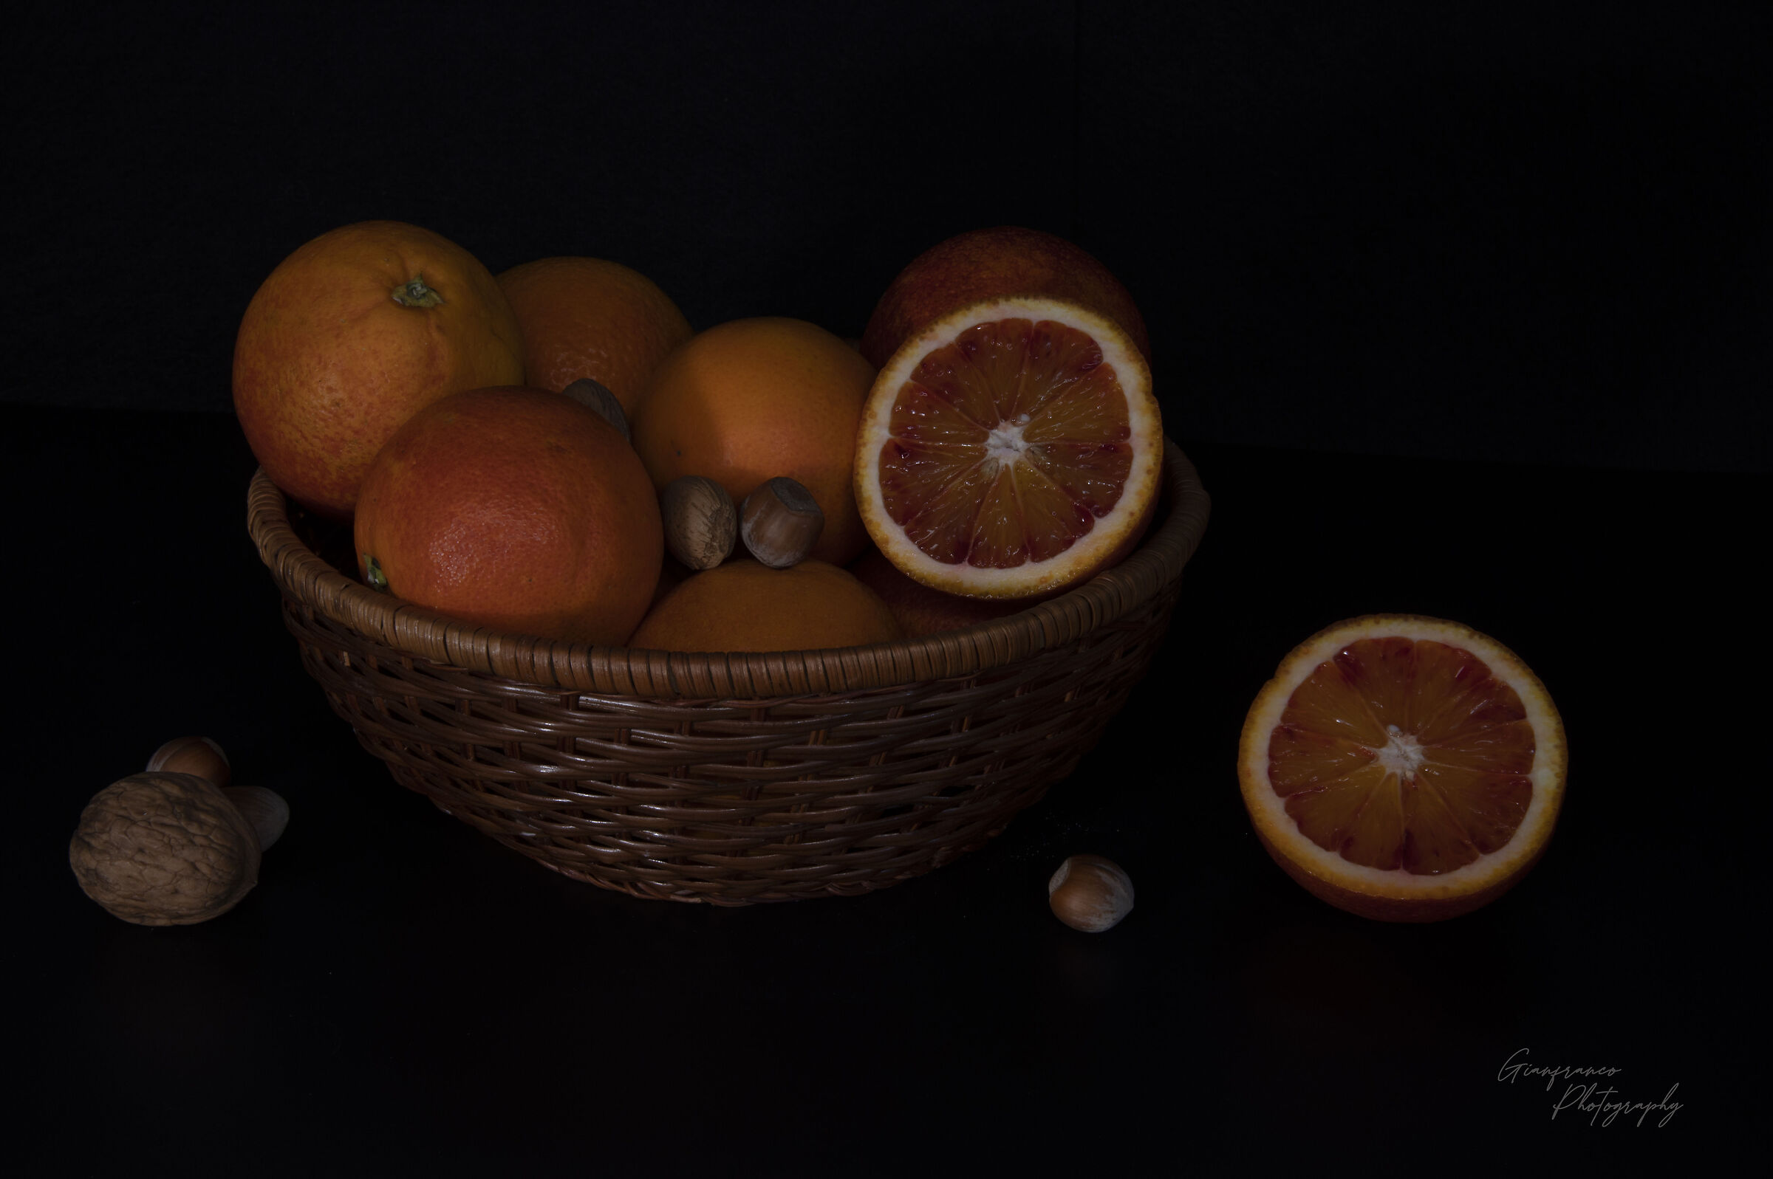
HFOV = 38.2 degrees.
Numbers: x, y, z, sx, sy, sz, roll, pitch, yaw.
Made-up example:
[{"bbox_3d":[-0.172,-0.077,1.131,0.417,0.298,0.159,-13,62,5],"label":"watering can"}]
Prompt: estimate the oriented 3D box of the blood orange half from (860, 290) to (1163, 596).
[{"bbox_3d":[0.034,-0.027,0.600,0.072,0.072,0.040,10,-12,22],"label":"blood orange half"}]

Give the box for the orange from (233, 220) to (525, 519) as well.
[{"bbox_3d":[-0.122,-0.053,0.614,0.071,0.071,0.071,0,23,0],"label":"orange"}]

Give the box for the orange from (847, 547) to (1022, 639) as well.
[{"bbox_3d":[0.022,0.017,0.644,0.072,0.072,0.072,1,24,0],"label":"orange"}]

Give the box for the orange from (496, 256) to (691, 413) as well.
[{"bbox_3d":[-0.085,-0.052,0.684,0.074,0.074,0.074,1,24,0],"label":"orange"}]

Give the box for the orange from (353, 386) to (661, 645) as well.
[{"bbox_3d":[-0.087,-0.012,0.591,0.072,0.072,0.072,1,24,0],"label":"orange"}]

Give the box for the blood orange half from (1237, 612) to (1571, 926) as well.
[{"bbox_3d":[0.127,0.051,0.626,0.079,0.040,0.078,10,59,19],"label":"blood orange half"}]

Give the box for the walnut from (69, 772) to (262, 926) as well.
[{"bbox_3d":[-0.170,0.061,0.606,0.045,0.036,0.037,0,23,0],"label":"walnut"}]

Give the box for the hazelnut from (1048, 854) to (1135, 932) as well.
[{"bbox_3d":[0.049,0.072,0.608,0.021,0.019,0.019,19,0,-18],"label":"hazelnut"}]

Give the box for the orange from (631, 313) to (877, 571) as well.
[{"bbox_3d":[-0.029,-0.034,0.629,0.068,0.068,0.068,0,23,0],"label":"orange"}]

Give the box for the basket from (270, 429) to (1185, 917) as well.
[{"bbox_3d":[-0.039,0.008,0.663,0.239,0.089,0.239,1,24,0],"label":"basket"}]

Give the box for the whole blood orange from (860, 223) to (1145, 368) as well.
[{"bbox_3d":[0.031,-0.057,0.672,0.076,0.076,0.076,1,24,0],"label":"whole blood orange"}]

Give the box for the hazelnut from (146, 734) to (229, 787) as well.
[{"bbox_3d":[-0.177,0.047,0.651,0.021,0.019,0.021,0,23,0],"label":"hazelnut"}]

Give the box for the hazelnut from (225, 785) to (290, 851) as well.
[{"bbox_3d":[-0.157,0.058,0.629,0.021,0.019,0.021,0,23,0],"label":"hazelnut"}]

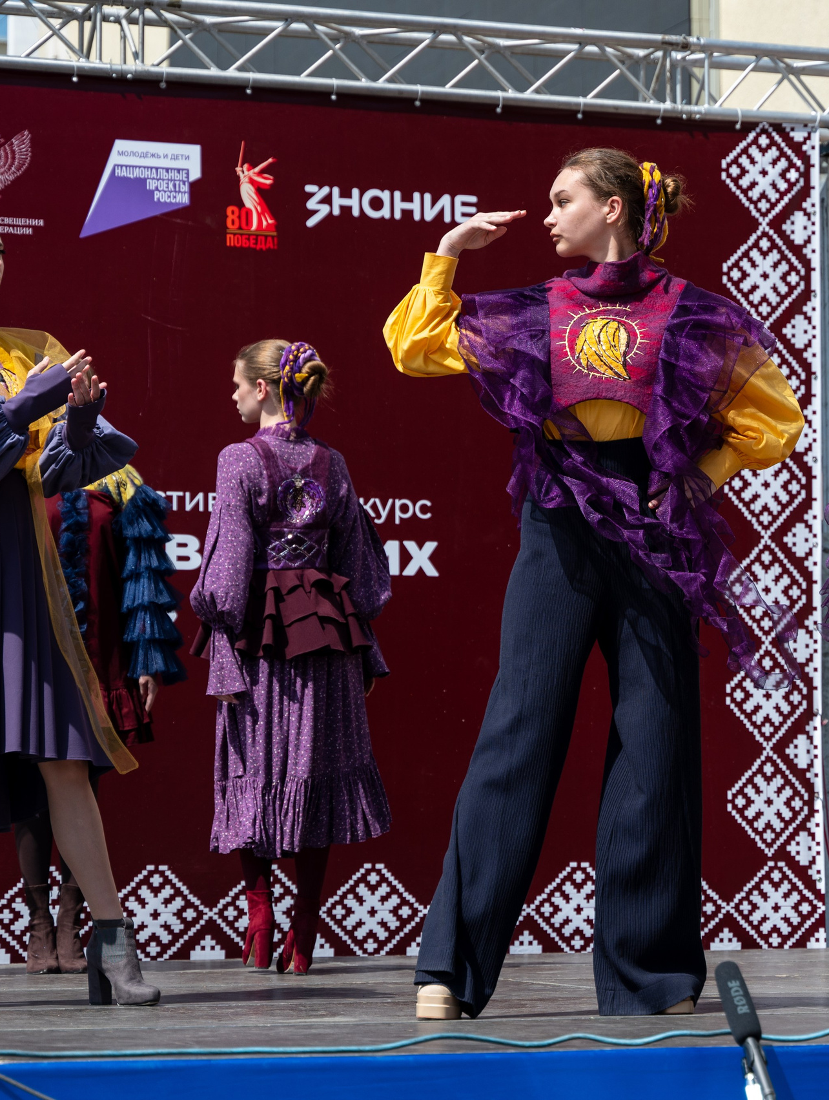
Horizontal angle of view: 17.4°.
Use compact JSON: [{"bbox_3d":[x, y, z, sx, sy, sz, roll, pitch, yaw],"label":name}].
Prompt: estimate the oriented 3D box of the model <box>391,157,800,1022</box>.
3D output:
[{"bbox_3d":[0.366,0.090,5.494,0.800,1.686,0.480,-1,-7,13],"label":"model"}]

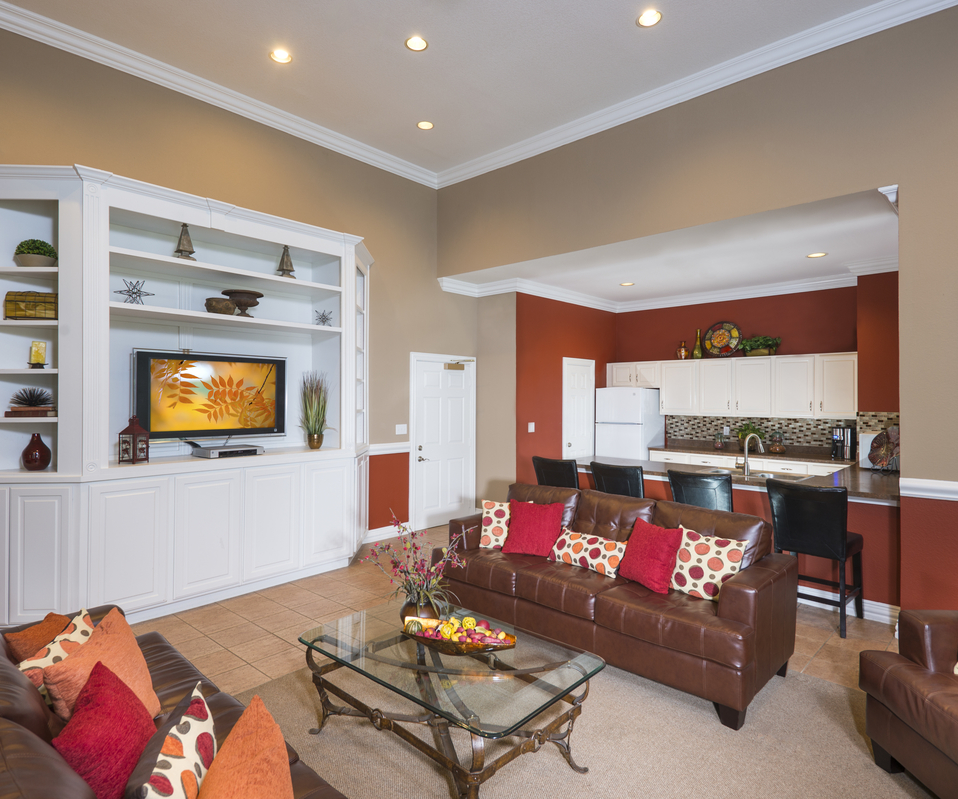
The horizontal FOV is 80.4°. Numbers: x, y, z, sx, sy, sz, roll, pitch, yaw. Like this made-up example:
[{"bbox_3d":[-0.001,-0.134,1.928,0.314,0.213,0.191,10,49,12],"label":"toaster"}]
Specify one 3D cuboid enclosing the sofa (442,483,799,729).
[{"bbox_3d":[0.738,1.115,3.689,2.180,0.890,0.920,0,0,44],"label":"sofa"}]

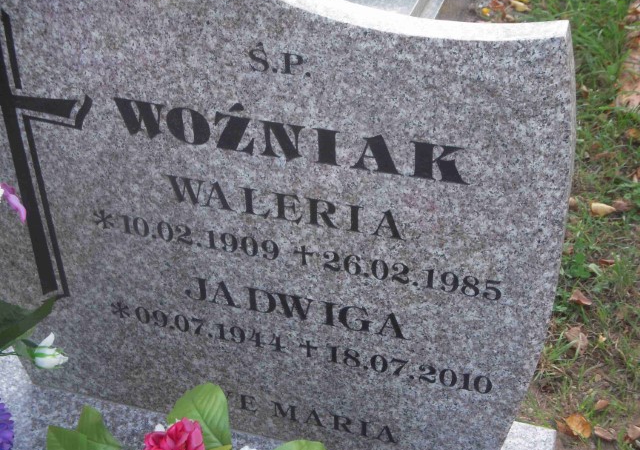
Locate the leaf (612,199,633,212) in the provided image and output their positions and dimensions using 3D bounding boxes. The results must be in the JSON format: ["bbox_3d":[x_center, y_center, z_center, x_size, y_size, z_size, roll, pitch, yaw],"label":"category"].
[{"bbox_3d":[0.717,-0.046,2.498,0.048,0.018,0.032,6,39,11],"label":"leaf"}]

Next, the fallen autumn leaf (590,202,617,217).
[{"bbox_3d":[0.669,-0.037,2.488,0.064,0.022,0.038,11,40,16],"label":"fallen autumn leaf"}]

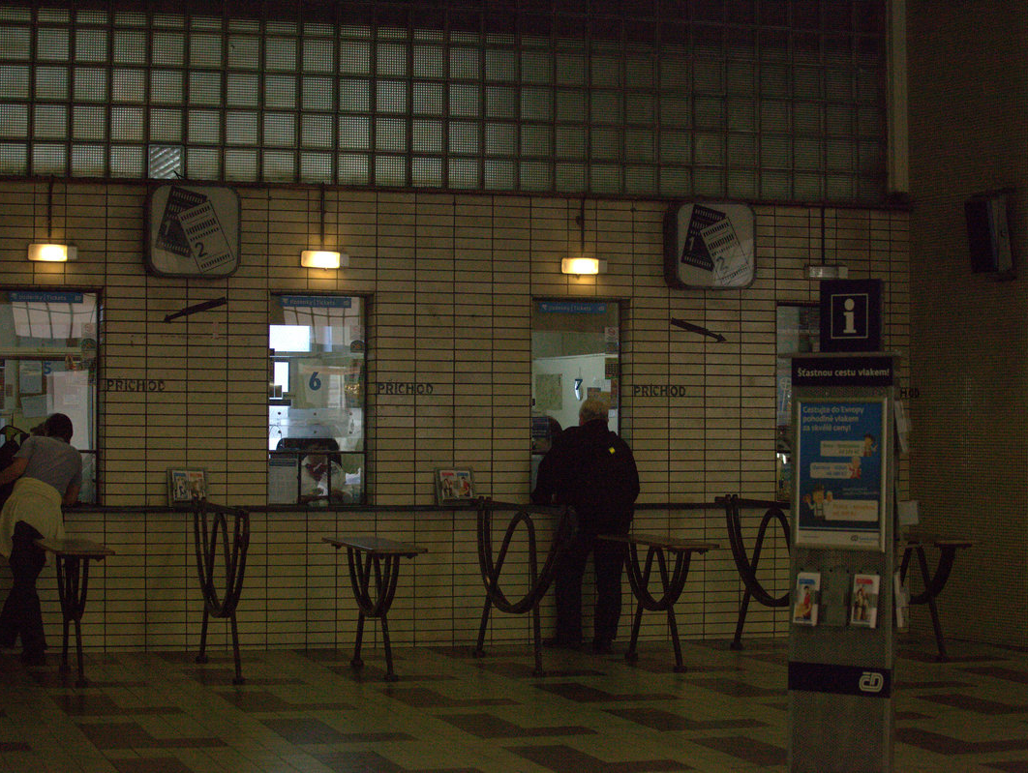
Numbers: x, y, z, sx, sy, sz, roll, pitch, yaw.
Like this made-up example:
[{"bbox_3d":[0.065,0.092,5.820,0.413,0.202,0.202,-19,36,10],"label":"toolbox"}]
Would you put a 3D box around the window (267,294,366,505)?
[{"bbox_3d":[-1.308,0.086,14.561,0.672,1.411,0.130,1,-1,-16],"label":"window"}]

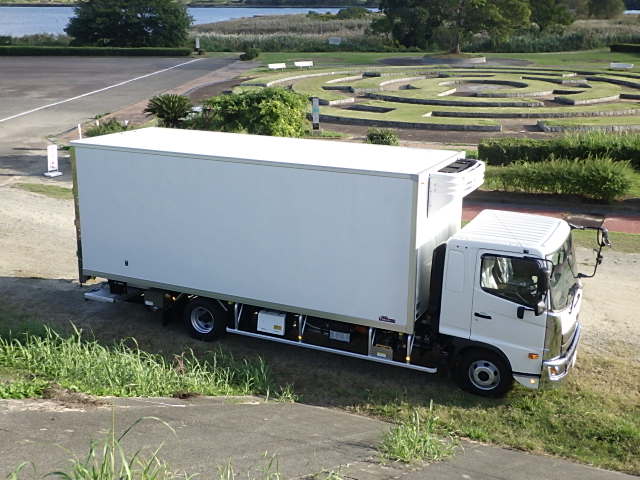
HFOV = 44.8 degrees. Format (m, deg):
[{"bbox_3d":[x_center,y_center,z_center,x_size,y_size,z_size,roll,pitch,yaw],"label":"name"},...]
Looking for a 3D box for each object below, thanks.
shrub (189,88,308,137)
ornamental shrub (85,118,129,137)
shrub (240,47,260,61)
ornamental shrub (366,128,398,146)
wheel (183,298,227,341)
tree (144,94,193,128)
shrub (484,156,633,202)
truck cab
[{"bbox_3d":[-3.181,-5.998,35.823,5.200,2.050,3.700,0,17,0],"label":"shrub"},{"bbox_3d":[-9.727,-5.151,35.342,2.000,0.780,1.600,0,17,0],"label":"ornamental shrub"},{"bbox_3d":[-7.150,-19.152,79.480,2.000,1.400,1.900,0,17,0],"label":"shrub"},{"bbox_3d":[2.697,-4.429,32.969,1.330,0.680,1.200,0,17,0],"label":"ornamental shrub"},{"bbox_3d":[-2.062,1.411,14.018,0.800,0.800,0.250,8,18,25],"label":"wheel"},{"bbox_3d":[-7.132,-5.999,36.654,2.150,1.600,2.100,0,17,0],"label":"tree"},{"bbox_3d":[7.571,-2.083,24.768,4.350,1.000,1.400,8,19,25],"label":"shrub"},{"bbox_3d":[3.086,0.931,12.320,1.750,2.370,2.160,8,18,25],"label":"truck cab"}]

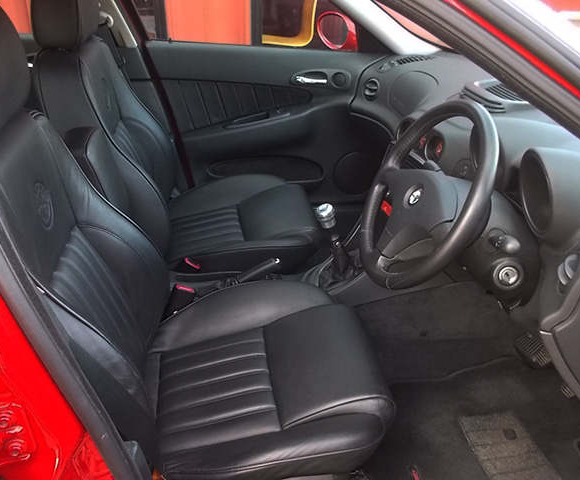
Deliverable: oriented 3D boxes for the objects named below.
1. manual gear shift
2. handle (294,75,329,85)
[{"bbox_3d":[0.115,-0.003,1.404,0.066,0.200,0.057,-14,30,-2],"label":"manual gear shift"},{"bbox_3d":[0.075,-0.557,1.864,0.115,0.026,0.028,1,28,-10],"label":"handle"}]

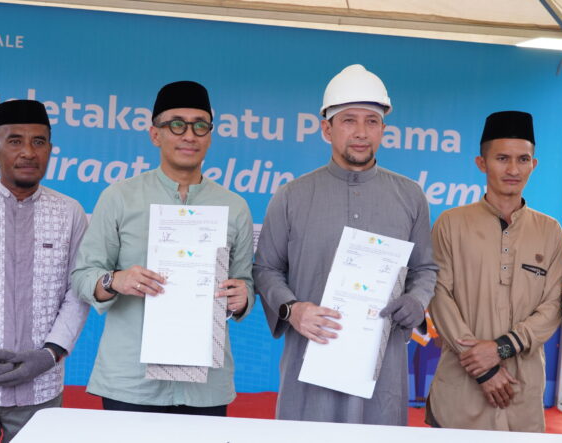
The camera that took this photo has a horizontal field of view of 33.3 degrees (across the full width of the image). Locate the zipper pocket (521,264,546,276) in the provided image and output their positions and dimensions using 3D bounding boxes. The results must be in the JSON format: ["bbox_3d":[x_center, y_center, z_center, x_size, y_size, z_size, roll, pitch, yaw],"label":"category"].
[{"bbox_3d":[0.785,0.151,2.920,0.090,0.024,0.012,15,-6,-11],"label":"zipper pocket"}]

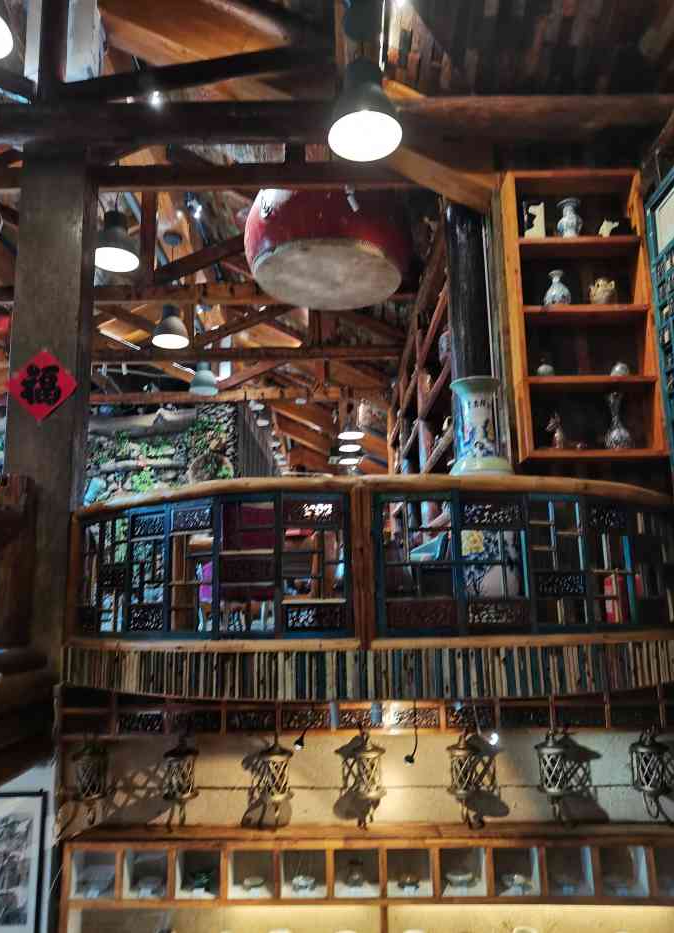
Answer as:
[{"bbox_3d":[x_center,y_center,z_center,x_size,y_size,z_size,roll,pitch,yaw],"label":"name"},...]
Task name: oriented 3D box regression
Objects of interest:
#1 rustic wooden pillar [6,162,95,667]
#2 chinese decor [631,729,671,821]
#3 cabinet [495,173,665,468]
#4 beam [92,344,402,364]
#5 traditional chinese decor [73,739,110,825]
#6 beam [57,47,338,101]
[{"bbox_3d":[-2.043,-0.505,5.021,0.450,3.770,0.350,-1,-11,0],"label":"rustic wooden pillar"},{"bbox_3d":[1.921,1.883,4.308,0.235,0.519,0.259,-1,-11,0],"label":"chinese decor"},{"bbox_3d":[1.784,-1.090,5.122,0.919,2.158,0.330,-1,-11,0],"label":"cabinet"},{"bbox_3d":[-1.131,-1.398,8.747,3.970,0.180,0.170,-1,-11,0],"label":"beam"},{"bbox_3d":[-1.515,1.949,4.309,0.210,0.500,0.210,-1,-11,0],"label":"traditional chinese decor"},{"bbox_3d":[-1.004,-2.818,5.002,1.958,0.130,0.120,-10,-11,-2],"label":"beam"}]

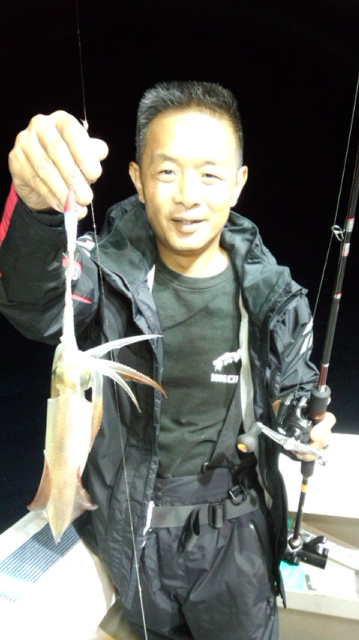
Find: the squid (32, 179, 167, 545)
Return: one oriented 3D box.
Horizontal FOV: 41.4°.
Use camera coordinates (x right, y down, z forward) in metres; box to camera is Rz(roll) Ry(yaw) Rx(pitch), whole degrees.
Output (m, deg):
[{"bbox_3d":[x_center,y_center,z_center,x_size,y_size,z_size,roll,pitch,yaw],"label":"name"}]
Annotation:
[{"bbox_3d":[-0.094,0.062,0.550,0.152,0.415,0.080,4,10,-3],"label":"squid"}]

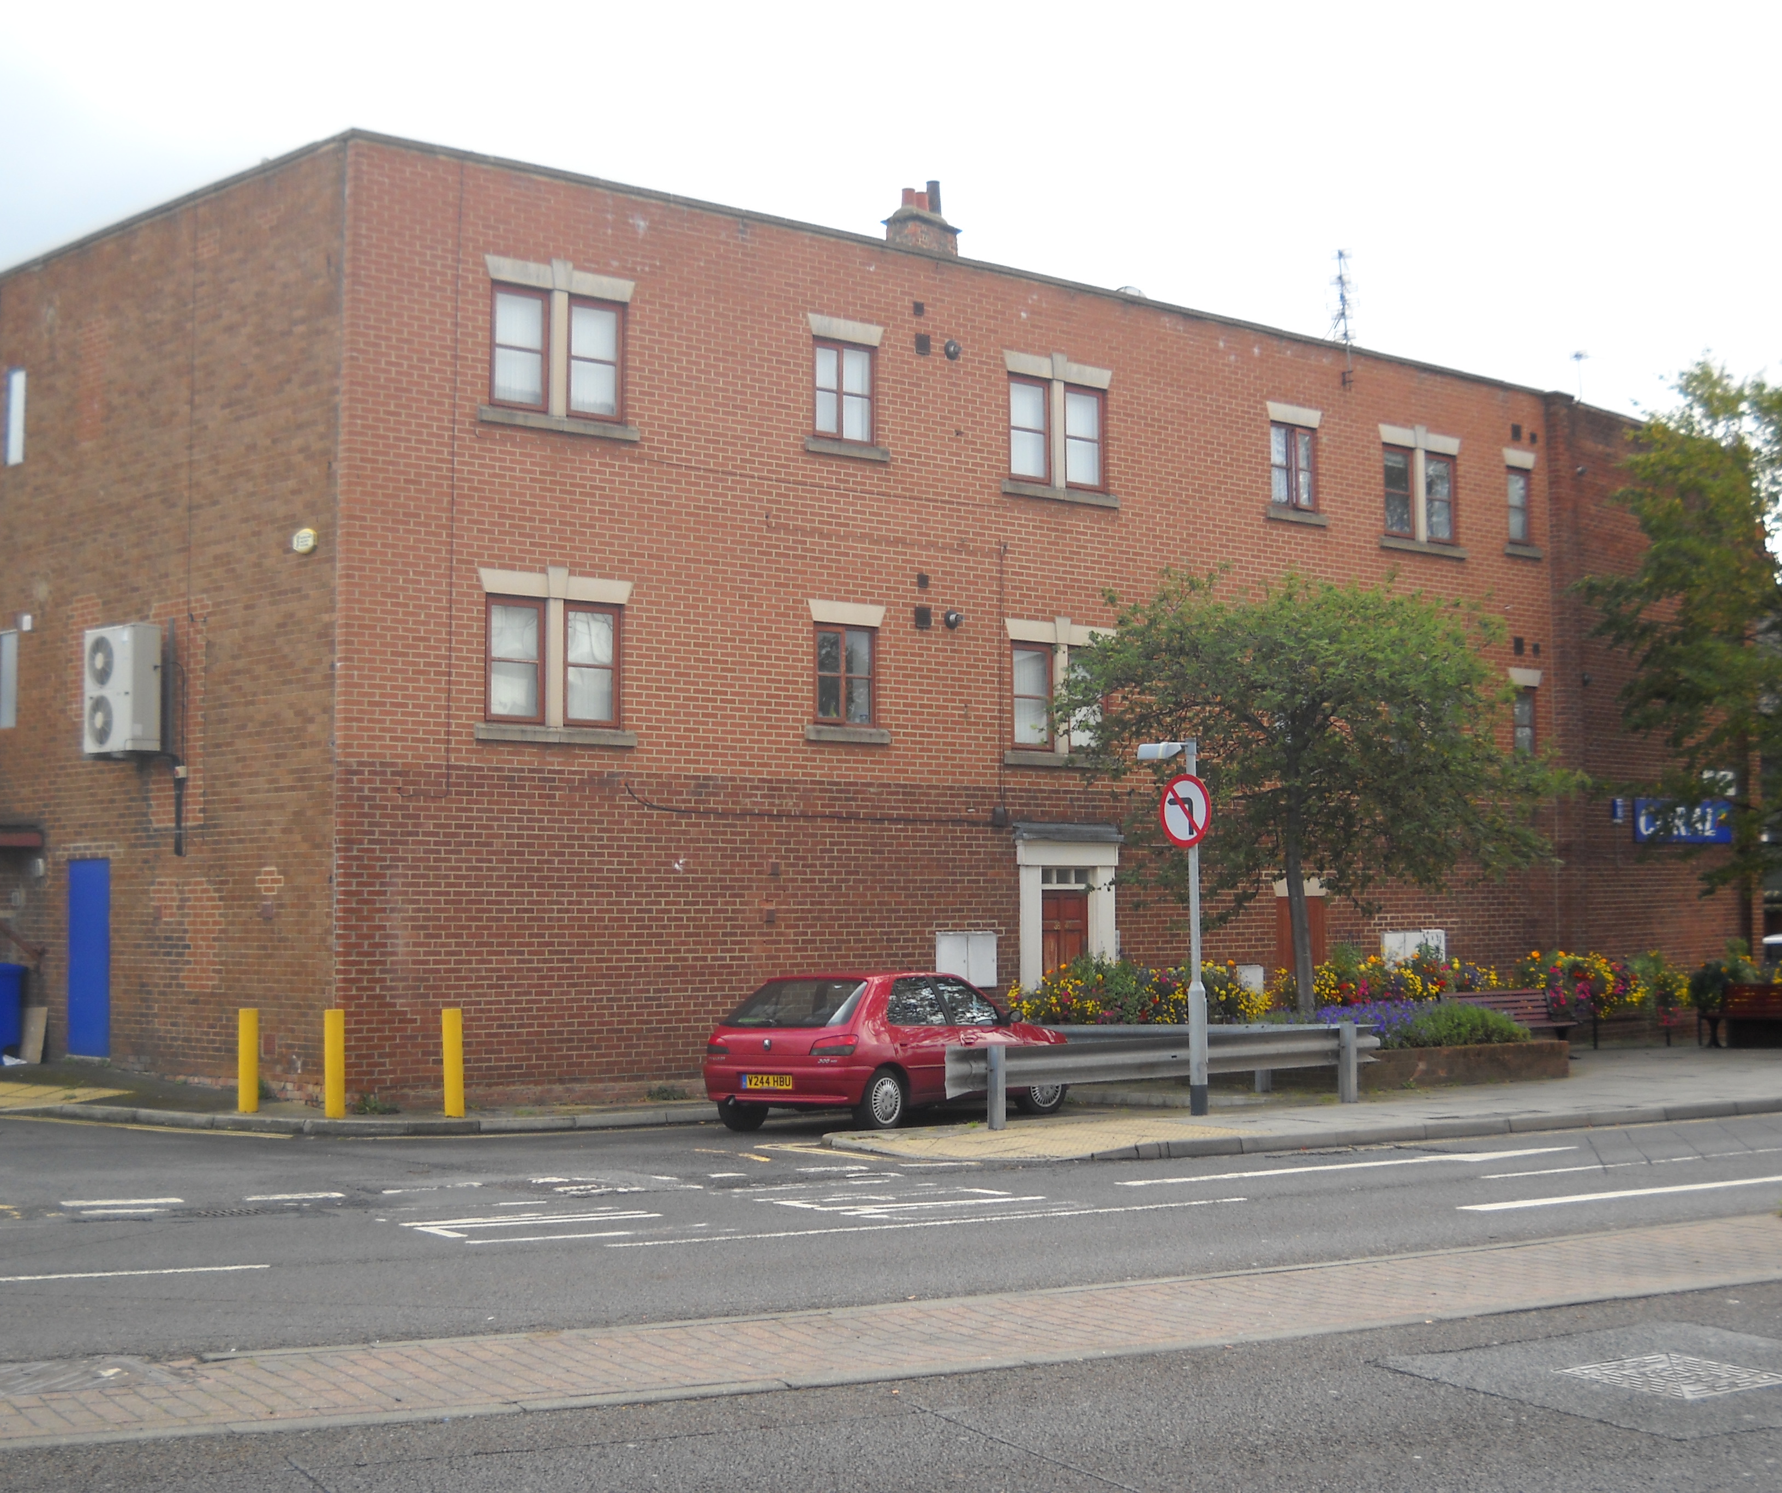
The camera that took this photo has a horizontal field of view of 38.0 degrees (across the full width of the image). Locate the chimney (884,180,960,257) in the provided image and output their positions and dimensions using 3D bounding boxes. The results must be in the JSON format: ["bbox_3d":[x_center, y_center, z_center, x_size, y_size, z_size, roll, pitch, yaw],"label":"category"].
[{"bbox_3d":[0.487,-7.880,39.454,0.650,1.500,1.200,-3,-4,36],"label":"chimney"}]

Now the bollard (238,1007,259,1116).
[{"bbox_3d":[-5.488,2.688,22.100,0.168,0.893,0.168,0,-4,0],"label":"bollard"}]

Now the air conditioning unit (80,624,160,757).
[{"bbox_3d":[-7.309,-0.511,24.671,0.330,1.200,0.940,3,-5,-44],"label":"air conditioning unit"}]

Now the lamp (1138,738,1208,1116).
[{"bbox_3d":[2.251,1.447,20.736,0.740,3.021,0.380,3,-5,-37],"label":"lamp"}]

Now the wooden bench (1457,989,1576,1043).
[{"bbox_3d":[7.238,3.261,30.066,1.860,0.810,0.600,3,-5,-39],"label":"wooden bench"}]

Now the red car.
[{"bbox_3d":[0.102,2.741,23.680,1.700,1.380,4.000,-3,-4,35],"label":"red car"}]

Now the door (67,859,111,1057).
[{"bbox_3d":[-7.961,2.100,25.705,0.080,1.960,0.850,3,-5,-44],"label":"door"}]

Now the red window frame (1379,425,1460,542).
[{"bbox_3d":[6.724,-3.315,32.814,1.620,1.450,0.160,3,-5,-41],"label":"red window frame"}]

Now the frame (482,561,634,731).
[{"bbox_3d":[-3.097,-0.919,24.163,1.650,1.460,0.160,3,-5,-41],"label":"frame"}]

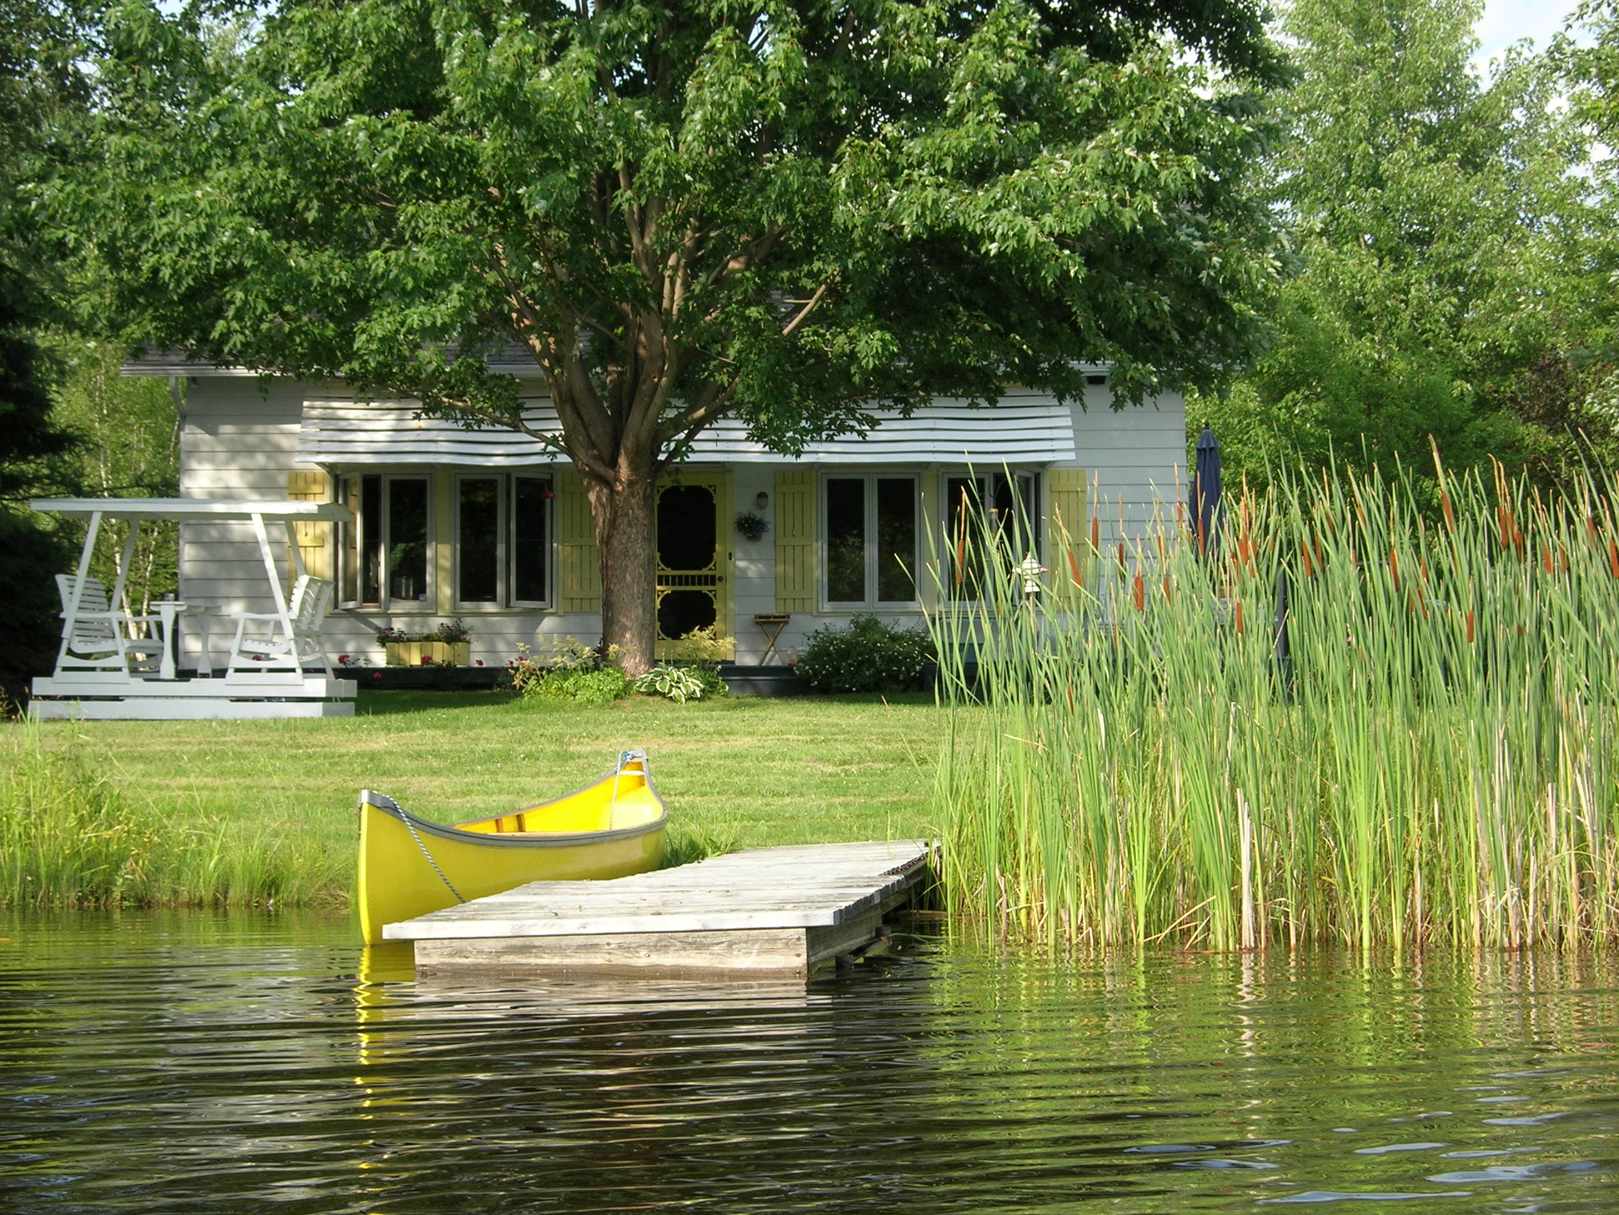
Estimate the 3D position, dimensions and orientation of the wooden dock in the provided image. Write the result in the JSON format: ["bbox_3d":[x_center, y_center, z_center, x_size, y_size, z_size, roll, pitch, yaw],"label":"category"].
[{"bbox_3d":[-0.259,0.942,11.000,1.240,0.200,3.800,0,-1,9],"label":"wooden dock"}]

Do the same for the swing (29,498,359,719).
[{"bbox_3d":[-5.187,0.017,28.565,2.440,1.830,1.500,0,-1,3],"label":"swing"}]

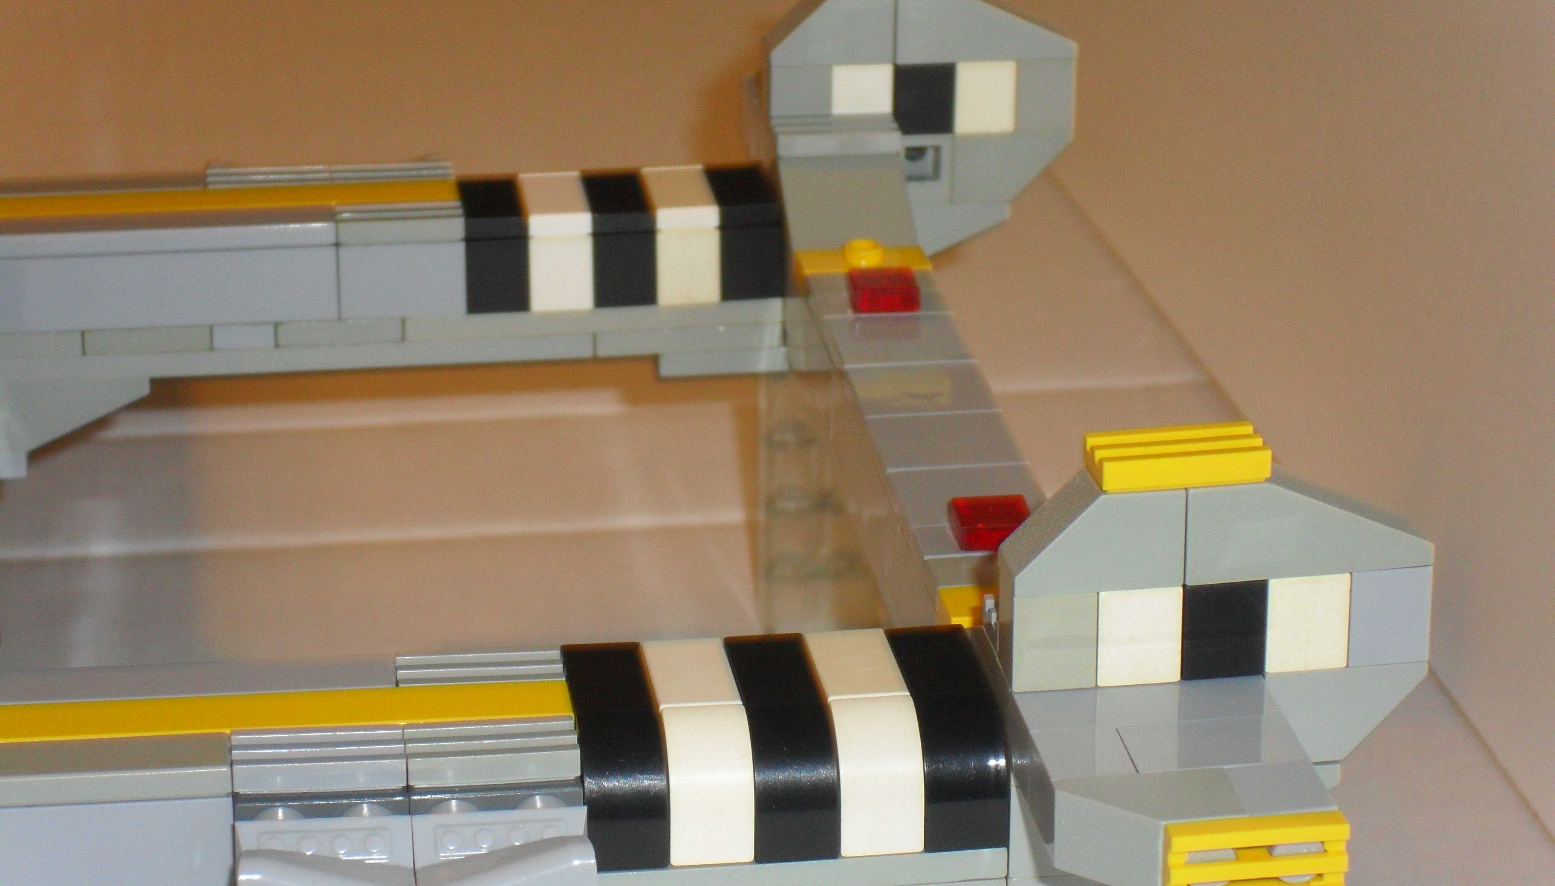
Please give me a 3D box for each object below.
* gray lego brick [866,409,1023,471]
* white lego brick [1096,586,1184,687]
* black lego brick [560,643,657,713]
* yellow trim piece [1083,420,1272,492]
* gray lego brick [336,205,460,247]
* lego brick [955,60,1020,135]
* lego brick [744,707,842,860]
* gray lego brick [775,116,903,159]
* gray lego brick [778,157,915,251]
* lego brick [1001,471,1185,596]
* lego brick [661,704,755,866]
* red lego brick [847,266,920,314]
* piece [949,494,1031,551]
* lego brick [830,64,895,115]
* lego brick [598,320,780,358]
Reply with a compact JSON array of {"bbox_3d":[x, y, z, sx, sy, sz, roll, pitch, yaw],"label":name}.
[{"bbox_3d":[0.019,0.001,0.524,0.016,0.003,0.016,-3,22,-8],"label":"gray lego brick"},{"bbox_3d":[0.033,0.017,0.445,0.008,0.010,0.008,-4,21,-7],"label":"white lego brick"},{"bbox_3d":[-0.016,0.024,0.454,0.008,0.003,0.016,-3,22,-7],"label":"black lego brick"},{"bbox_3d":[0.037,0.001,0.436,0.016,0.003,0.008,-3,21,-7],"label":"yellow trim piece"},{"bbox_3d":[-0.047,-0.027,0.590,0.016,0.003,0.008,-3,21,-7],"label":"gray lego brick"},{"bbox_3d":[0.026,-0.046,0.615,0.008,0.010,0.008,-3,22,-8],"label":"lego brick"},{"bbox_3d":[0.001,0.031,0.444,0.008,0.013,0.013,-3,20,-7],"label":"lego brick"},{"bbox_3d":[0.007,-0.039,0.598,0.016,0.003,0.008,-2,21,-7],"label":"gray lego brick"},{"bbox_3d":[0.008,-0.030,0.594,0.016,0.010,0.024,-3,22,-8],"label":"gray lego brick"},{"bbox_3d":[0.029,0.008,0.441,0.016,0.010,0.008,-4,21,-7],"label":"lego brick"},{"bbox_3d":[-0.007,0.032,0.448,0.008,0.013,0.013,-3,22,-7],"label":"lego brick"},{"bbox_3d":[0.013,-0.018,0.565,0.008,0.003,0.008,-3,22,-8],"label":"red lego brick"},{"bbox_3d":[0.023,0.009,0.497,0.008,0.003,0.008,-3,22,-8],"label":"piece"},{"bbox_3d":[0.011,-0.046,0.613,0.008,0.010,0.008,-3,22,-8],"label":"lego brick"},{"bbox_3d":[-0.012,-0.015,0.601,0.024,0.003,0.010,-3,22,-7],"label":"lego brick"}]

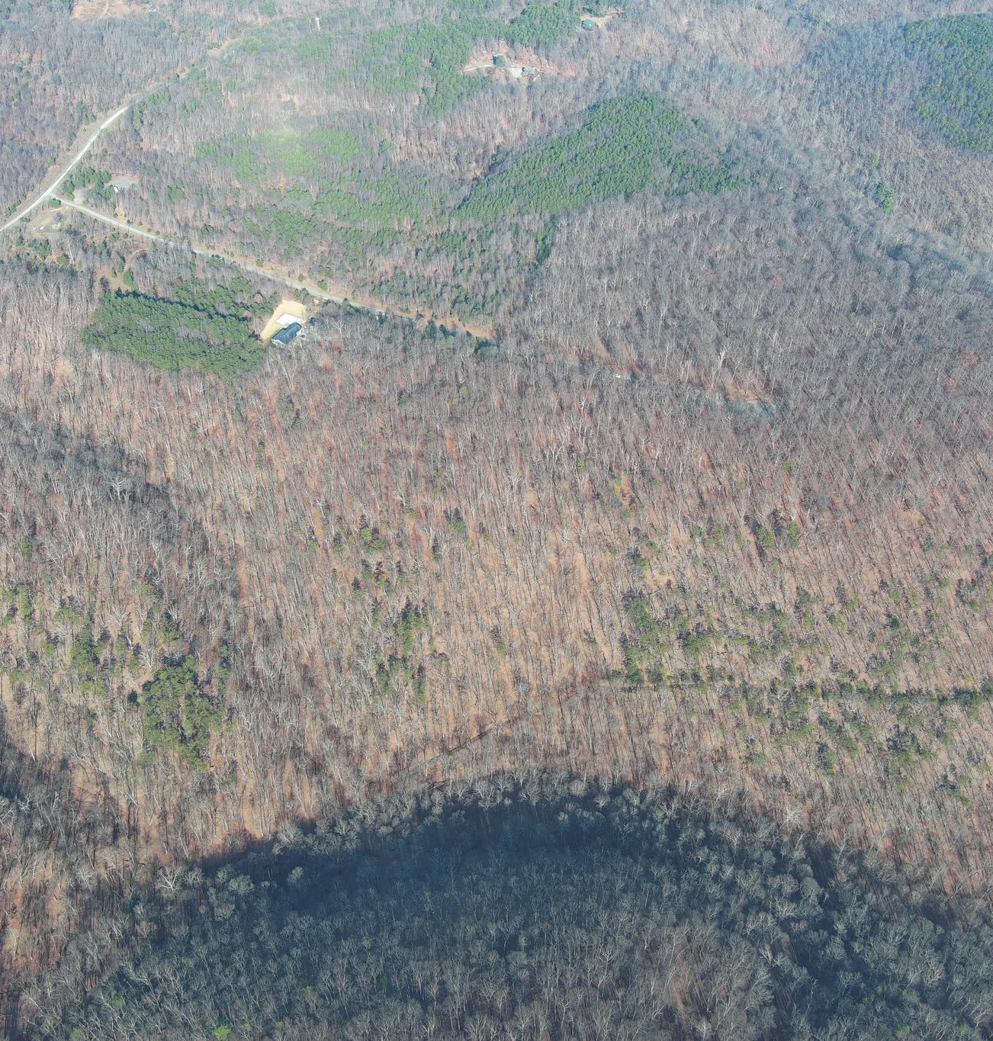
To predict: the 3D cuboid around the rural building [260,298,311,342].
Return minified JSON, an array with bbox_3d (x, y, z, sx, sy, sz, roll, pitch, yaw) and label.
[{"bbox_3d":[-88.013,-78.125,530.000,7.800,5.200,14.500,14,42,17],"label":"rural building"}]

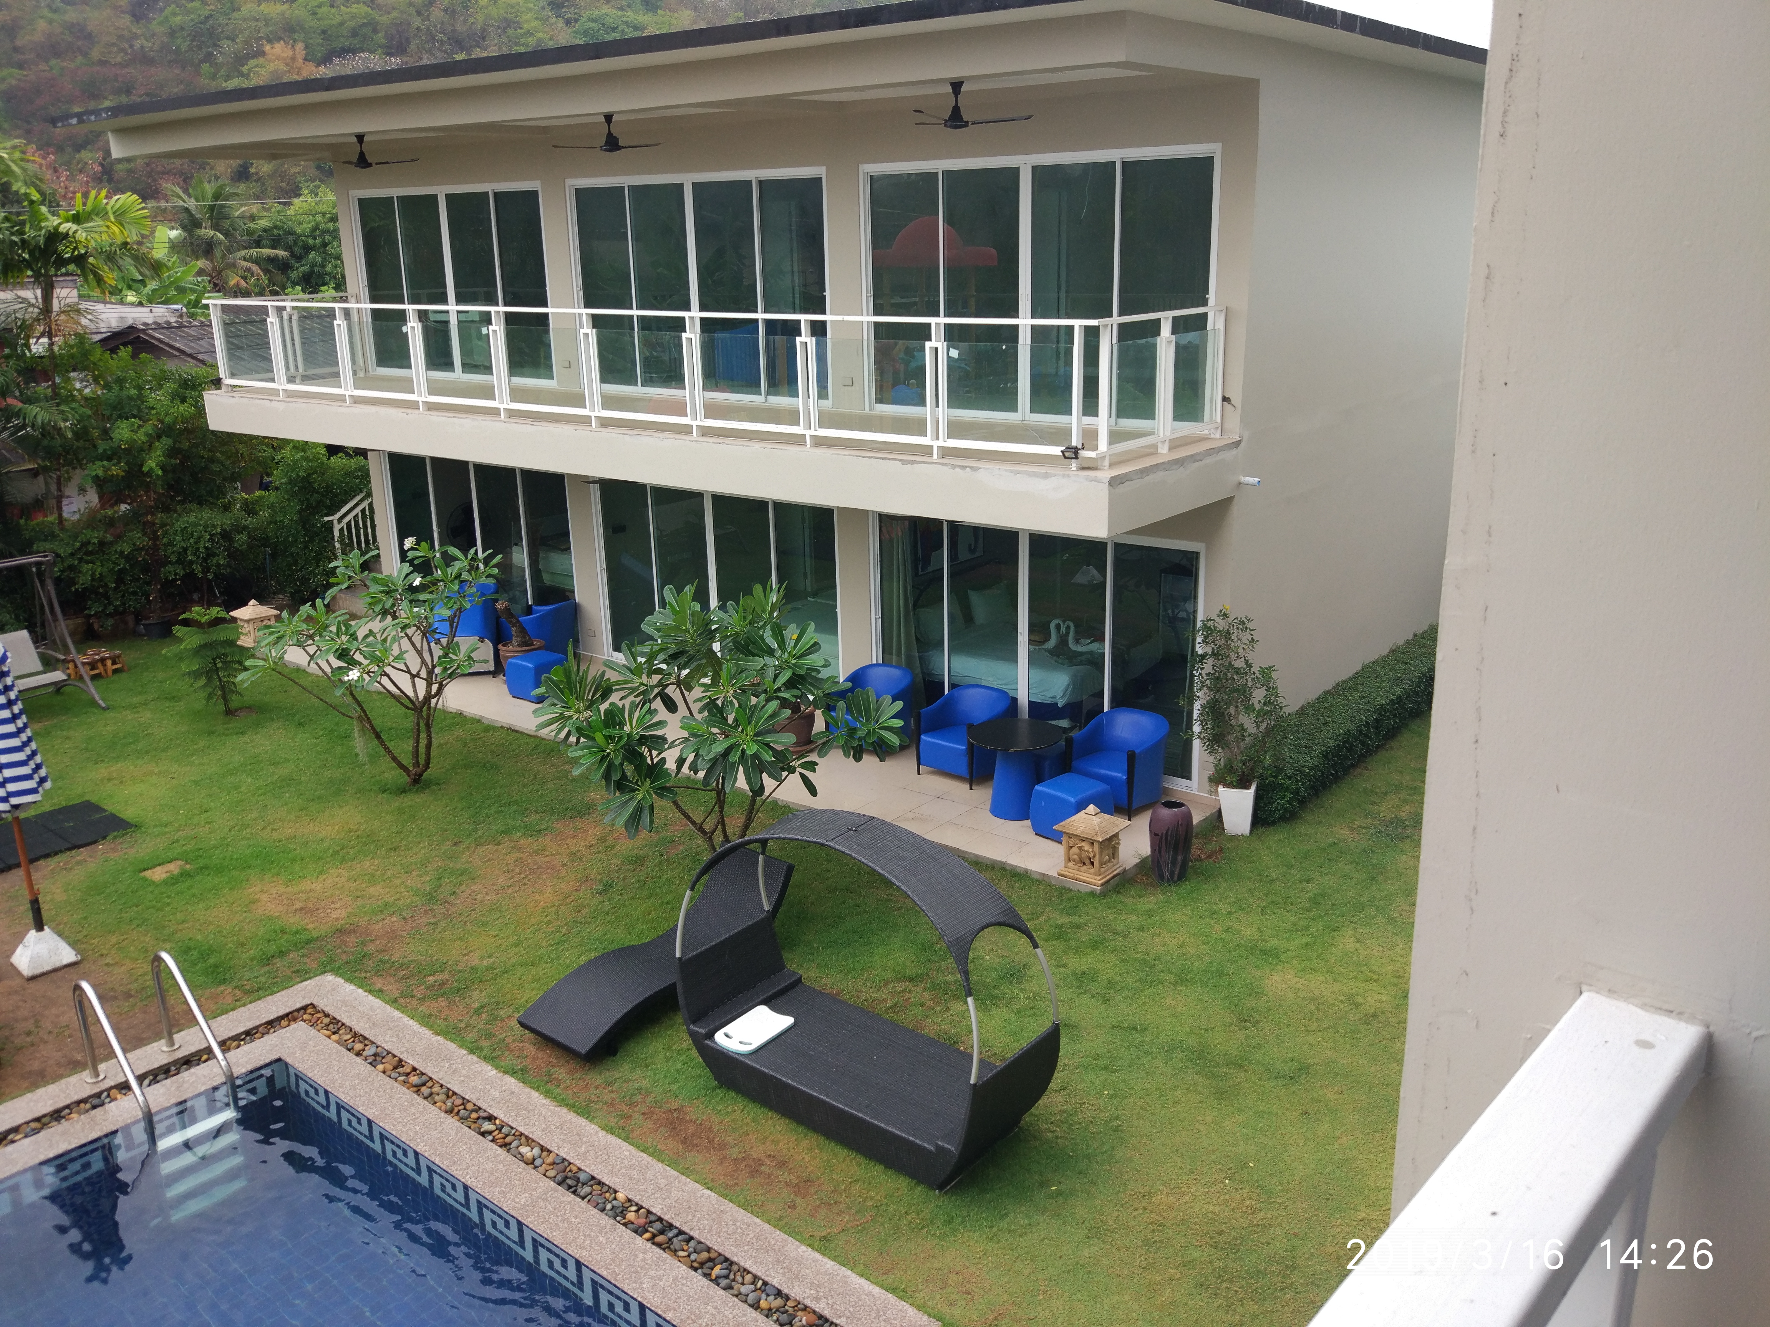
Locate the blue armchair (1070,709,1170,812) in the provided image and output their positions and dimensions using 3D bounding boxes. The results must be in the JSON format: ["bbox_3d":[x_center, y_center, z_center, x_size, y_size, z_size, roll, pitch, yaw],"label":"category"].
[{"bbox_3d":[2.031,0.841,12.360,0.720,0.760,0.670,13,22,39],"label":"blue armchair"}]

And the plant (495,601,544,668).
[{"bbox_3d":[-4.157,-0.252,16.293,0.552,0.902,0.534,11,19,35],"label":"plant"}]

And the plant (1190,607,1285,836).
[{"bbox_3d":[2.954,0.496,11.795,0.700,1.910,0.680,11,21,36],"label":"plant"}]

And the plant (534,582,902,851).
[{"bbox_3d":[-1.286,0.490,11.304,2.850,2.280,2.400,-3,17,-7],"label":"plant"}]

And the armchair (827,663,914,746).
[{"bbox_3d":[-0.157,0.458,13.834,0.670,0.750,0.650,8,19,29],"label":"armchair"}]

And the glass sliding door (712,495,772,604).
[{"bbox_3d":[-1.469,-0.772,15.209,0.880,2.150,0.060,11,21,36],"label":"glass sliding door"}]

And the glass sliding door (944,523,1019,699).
[{"bbox_3d":[0.908,-0.273,13.564,0.883,2.125,0.064,11,19,35],"label":"glass sliding door"}]

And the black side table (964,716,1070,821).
[{"bbox_3d":[1.113,0.935,12.210,0.810,0.705,0.810,-1,17,0],"label":"black side table"}]

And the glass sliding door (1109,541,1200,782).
[{"bbox_3d":[2.337,-0.002,12.407,0.860,2.130,0.060,11,20,35],"label":"glass sliding door"}]

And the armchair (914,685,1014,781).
[{"bbox_3d":[0.776,0.646,13.095,0.720,0.760,0.670,15,23,42],"label":"armchair"}]

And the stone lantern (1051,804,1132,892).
[{"bbox_3d":[1.602,1.350,11.054,0.425,0.558,0.425,11,20,35],"label":"stone lantern"}]

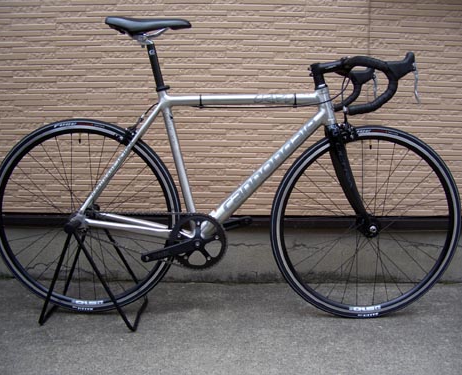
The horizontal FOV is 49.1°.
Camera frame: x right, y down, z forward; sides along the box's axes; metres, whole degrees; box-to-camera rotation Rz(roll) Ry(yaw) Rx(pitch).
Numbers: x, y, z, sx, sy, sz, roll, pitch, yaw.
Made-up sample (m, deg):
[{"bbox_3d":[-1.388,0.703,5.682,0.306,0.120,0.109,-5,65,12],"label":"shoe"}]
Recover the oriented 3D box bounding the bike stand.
[{"bbox_3d":[-0.471,0.272,1.741,0.320,0.350,0.315,1,8,0],"label":"bike stand"}]

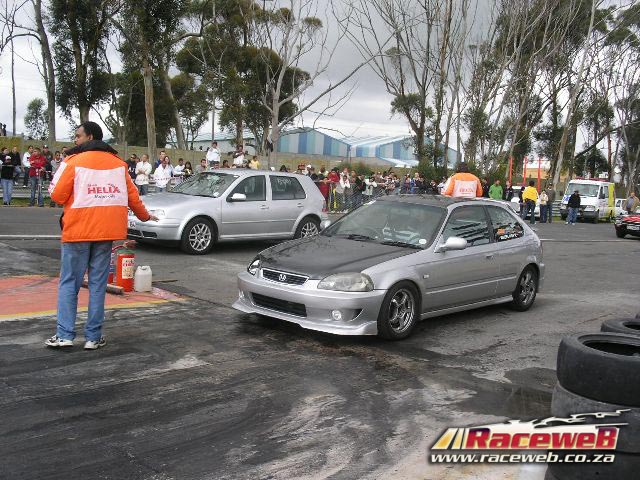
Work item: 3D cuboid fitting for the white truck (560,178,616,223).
[{"bbox_3d":[13.793,-2.005,36.155,1.930,2.180,5.000,6,6,30],"label":"white truck"}]

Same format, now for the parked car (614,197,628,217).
[{"bbox_3d":[17.014,-1.562,38.500,1.650,1.400,4.000,3,5,5],"label":"parked car"}]

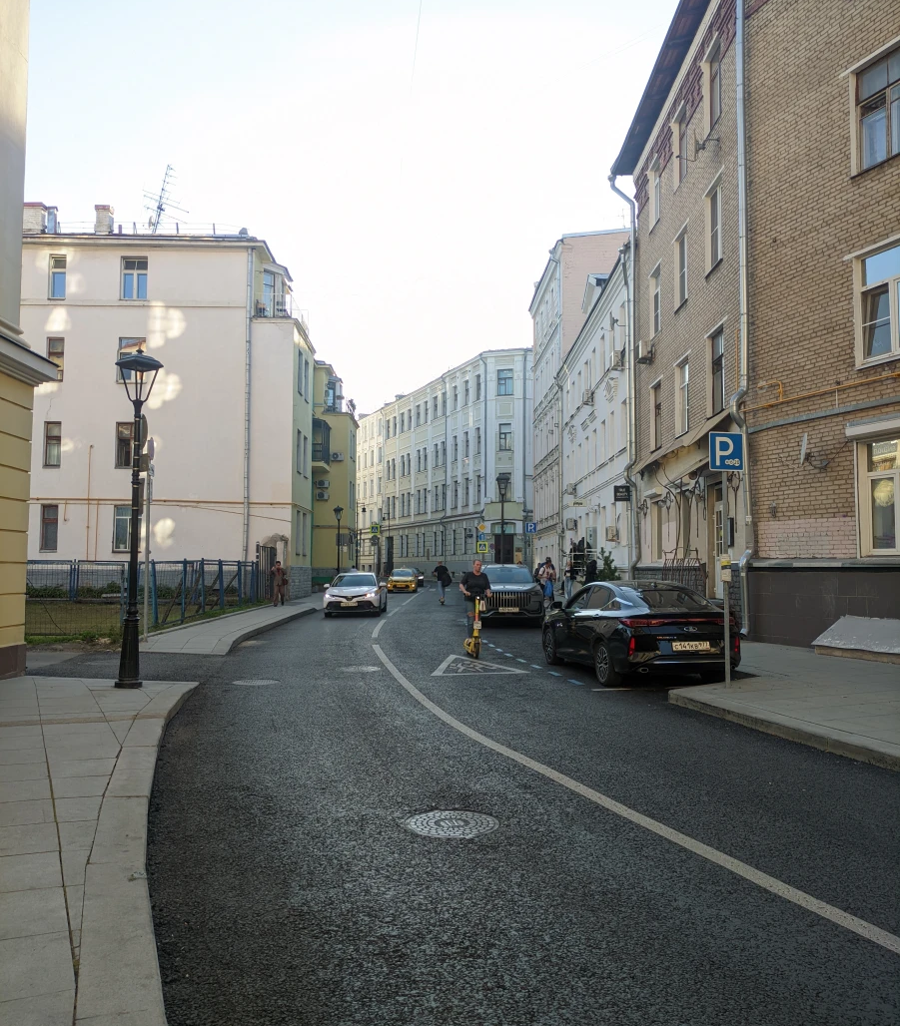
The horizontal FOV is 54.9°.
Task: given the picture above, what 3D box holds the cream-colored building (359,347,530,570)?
[{"bbox_3d":[3.490,-3.104,90.020,12.000,20.190,34.000,2,-4,-21],"label":"cream-colored building"}]

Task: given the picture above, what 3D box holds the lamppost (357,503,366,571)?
[{"bbox_3d":[-5.823,2.121,56.972,0.680,5.770,0.300,0,-3,0],"label":"lamppost"}]

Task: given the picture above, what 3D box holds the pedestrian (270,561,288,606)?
[{"bbox_3d":[-6.362,2.641,32.199,0.620,1.690,0.420,1,-3,-5],"label":"pedestrian"}]

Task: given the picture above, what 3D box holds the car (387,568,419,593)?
[{"bbox_3d":[-2.880,4.165,53.146,1.750,1.480,4.350,0,-3,1],"label":"car"}]

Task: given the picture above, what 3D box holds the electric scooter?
[{"bbox_3d":[0.425,2.035,15.757,0.470,1.170,1.120,1,-3,-9],"label":"electric scooter"}]

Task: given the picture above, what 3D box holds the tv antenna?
[{"bbox_3d":[-13.313,-14.618,40.425,1.700,3.140,1.400,3,-4,-37],"label":"tv antenna"}]

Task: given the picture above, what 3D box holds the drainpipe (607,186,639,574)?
[{"bbox_3d":[5.519,-3.849,27.829,0.900,14.100,0.200,0,-3,0],"label":"drainpipe"}]

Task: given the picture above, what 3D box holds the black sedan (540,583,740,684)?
[{"bbox_3d":[2.972,1.916,14.493,1.850,1.490,4.760,1,-3,-10],"label":"black sedan"}]

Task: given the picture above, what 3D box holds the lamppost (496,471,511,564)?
[{"bbox_3d":[1.882,1.017,30.493,0.500,4.900,0.500,0,-3,0],"label":"lamppost"}]

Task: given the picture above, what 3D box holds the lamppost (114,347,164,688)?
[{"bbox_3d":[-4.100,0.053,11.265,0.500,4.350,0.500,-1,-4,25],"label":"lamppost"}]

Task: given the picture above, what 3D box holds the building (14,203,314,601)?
[{"bbox_3d":[-13.471,-4.630,41.310,13.000,17.380,8.000,0,-3,-3],"label":"building"}]

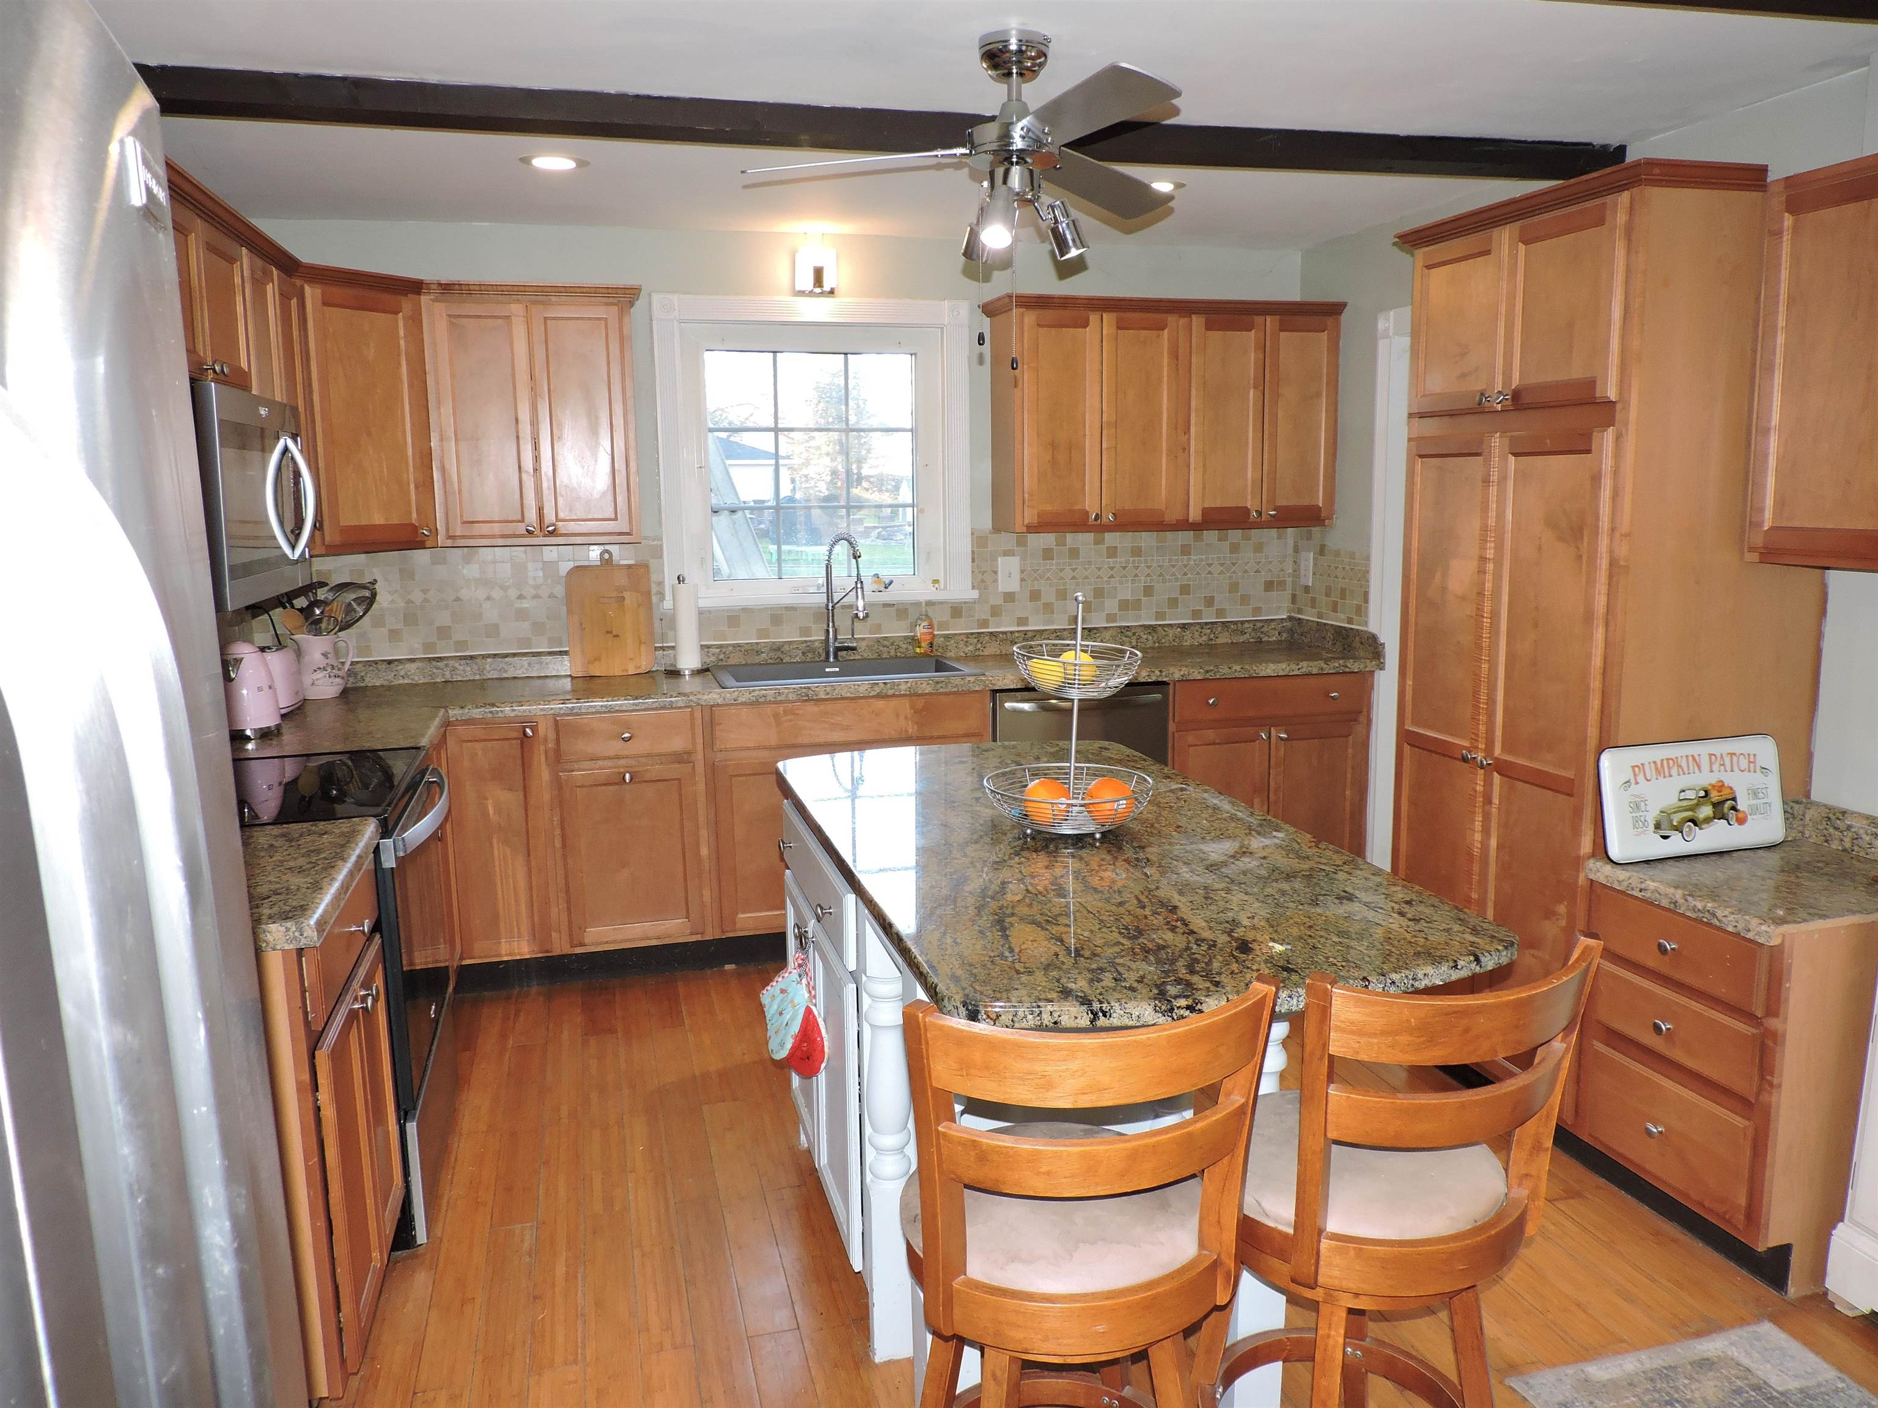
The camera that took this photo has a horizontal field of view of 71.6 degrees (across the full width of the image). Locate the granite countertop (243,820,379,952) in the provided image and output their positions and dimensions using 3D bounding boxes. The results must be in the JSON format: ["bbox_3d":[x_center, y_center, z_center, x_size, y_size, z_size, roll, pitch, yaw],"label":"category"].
[{"bbox_3d":[-1.318,0.315,2.156,0.640,0.040,0.660,-3,10,-15],"label":"granite countertop"}]

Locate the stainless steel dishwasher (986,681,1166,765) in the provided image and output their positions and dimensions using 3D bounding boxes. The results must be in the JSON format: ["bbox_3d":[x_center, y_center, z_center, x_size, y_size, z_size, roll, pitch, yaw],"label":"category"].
[{"bbox_3d":[0.417,0.306,4.683,0.617,0.825,0.625,-3,11,-14],"label":"stainless steel dishwasher"}]

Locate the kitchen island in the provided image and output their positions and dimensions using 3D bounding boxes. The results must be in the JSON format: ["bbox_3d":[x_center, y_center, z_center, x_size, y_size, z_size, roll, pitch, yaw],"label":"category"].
[{"bbox_3d":[0.216,0.681,2.495,0.825,0.914,1.745,-3,10,-15],"label":"kitchen island"}]

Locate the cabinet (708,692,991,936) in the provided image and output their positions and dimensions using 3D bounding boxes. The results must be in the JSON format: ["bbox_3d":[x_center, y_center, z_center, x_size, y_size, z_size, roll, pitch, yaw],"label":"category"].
[{"bbox_3d":[-0.344,0.338,4.521,0.920,0.816,0.630,-3,10,-15],"label":"cabinet"}]

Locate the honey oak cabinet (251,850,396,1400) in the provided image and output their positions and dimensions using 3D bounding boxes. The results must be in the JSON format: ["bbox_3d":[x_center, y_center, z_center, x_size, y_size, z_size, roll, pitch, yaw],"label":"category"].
[{"bbox_3d":[-1.352,0.749,2.318,0.635,0.834,0.615,-3,11,-14],"label":"honey oak cabinet"}]

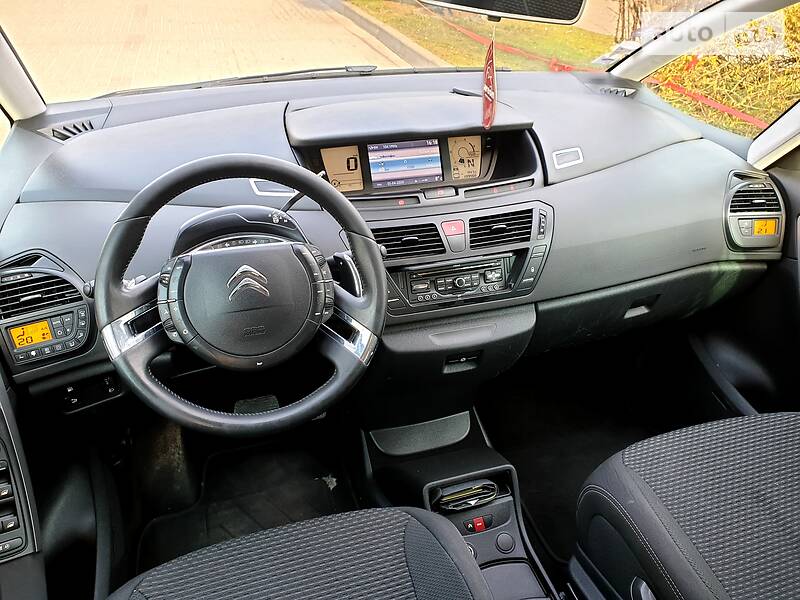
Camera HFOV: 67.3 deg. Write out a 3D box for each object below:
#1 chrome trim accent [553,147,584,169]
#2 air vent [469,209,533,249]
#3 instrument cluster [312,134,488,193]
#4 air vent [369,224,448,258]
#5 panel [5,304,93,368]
[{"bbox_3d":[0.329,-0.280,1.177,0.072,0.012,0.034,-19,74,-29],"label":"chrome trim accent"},{"bbox_3d":[0.178,-0.123,1.065,0.120,0.056,0.030,-11,3,-17],"label":"air vent"},{"bbox_3d":[0.009,-0.287,1.281,0.375,0.096,0.045,-9,7,-14],"label":"instrument cluster"},{"bbox_3d":[0.012,-0.098,1.025,0.128,0.056,0.030,-7,2,-11],"label":"air vent"},{"bbox_3d":[-0.536,0.054,0.928,0.114,0.069,0.025,-15,12,-23],"label":"panel"}]

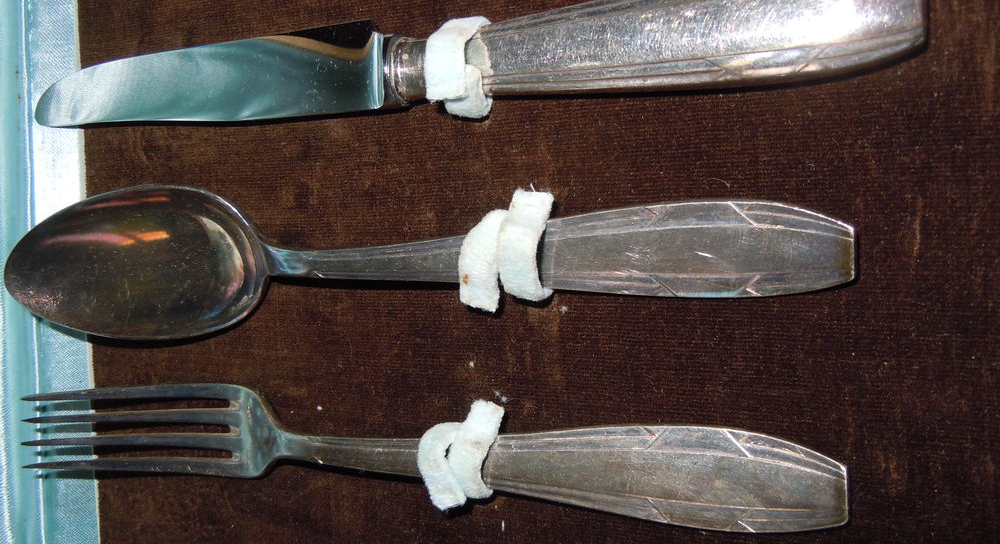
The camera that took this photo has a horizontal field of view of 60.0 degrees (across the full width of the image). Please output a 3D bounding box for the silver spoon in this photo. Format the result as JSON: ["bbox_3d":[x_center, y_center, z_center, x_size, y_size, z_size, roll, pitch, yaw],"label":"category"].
[{"bbox_3d":[-0.031,-0.002,0.172,0.188,0.020,0.034,0,92,25],"label":"silver spoon"}]

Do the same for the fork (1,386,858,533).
[{"bbox_3d":[-0.030,0.035,0.174,0.185,0.018,0.022,-1,92,25],"label":"fork"}]

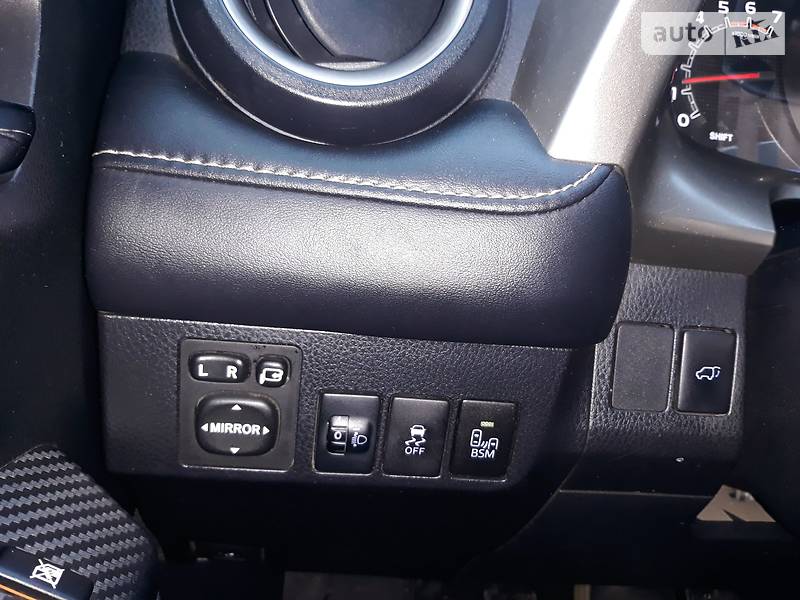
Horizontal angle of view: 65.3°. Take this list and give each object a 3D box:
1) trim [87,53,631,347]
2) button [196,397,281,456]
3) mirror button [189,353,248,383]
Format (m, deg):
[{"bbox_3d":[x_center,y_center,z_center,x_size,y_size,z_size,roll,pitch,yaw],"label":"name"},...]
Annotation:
[{"bbox_3d":[-0.012,-0.035,0.235,0.196,0.096,0.050,5,13,-6],"label":"trim"},{"bbox_3d":[-0.065,0.050,0.248,0.032,0.025,0.008,5,13,-6],"label":"button"},{"bbox_3d":[-0.070,0.026,0.242,0.022,0.011,0.006,5,13,-6],"label":"mirror button"}]

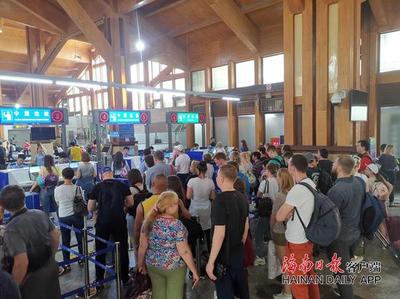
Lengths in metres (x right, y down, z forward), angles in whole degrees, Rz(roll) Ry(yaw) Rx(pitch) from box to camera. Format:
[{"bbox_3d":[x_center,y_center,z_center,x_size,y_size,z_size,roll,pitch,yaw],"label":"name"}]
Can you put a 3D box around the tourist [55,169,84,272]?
[{"bbox_3d":[-2.018,1.107,4.968,0.480,1.610,0.330,-3,5,-21],"label":"tourist"}]

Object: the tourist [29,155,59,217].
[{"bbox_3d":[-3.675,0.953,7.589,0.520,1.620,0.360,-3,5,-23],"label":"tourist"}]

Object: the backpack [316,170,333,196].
[{"bbox_3d":[2.403,0.645,6.000,0.310,0.470,0.200,-3,4,-27],"label":"backpack"}]

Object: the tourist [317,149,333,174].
[{"bbox_3d":[2.277,0.865,5.704,0.500,1.750,0.320,-4,5,-30],"label":"tourist"}]

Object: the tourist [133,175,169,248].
[{"bbox_3d":[-0.437,1.135,3.504,0.550,1.712,0.360,-3,4,-20],"label":"tourist"}]

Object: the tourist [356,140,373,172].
[{"bbox_3d":[3.984,0.703,7.558,0.330,1.828,0.500,0,4,18],"label":"tourist"}]

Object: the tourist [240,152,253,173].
[{"bbox_3d":[1.096,0.884,7.253,0.460,1.657,0.300,-4,4,-33],"label":"tourist"}]

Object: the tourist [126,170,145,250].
[{"bbox_3d":[-0.931,1.113,4.801,0.480,1.621,0.320,-3,4,-27],"label":"tourist"}]

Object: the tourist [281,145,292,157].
[{"bbox_3d":[2.008,0.770,7.214,0.320,1.730,0.480,2,5,37],"label":"tourist"}]

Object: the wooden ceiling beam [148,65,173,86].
[{"bbox_3d":[-1.889,-3.584,15.213,1.933,0.300,0.280,-26,-14,38],"label":"wooden ceiling beam"}]

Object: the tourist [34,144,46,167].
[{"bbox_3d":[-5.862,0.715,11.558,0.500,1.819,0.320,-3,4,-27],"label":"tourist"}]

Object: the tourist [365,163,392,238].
[{"bbox_3d":[2.919,0.999,5.088,0.400,1.540,0.500,1,5,30],"label":"tourist"}]

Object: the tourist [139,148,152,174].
[{"bbox_3d":[-1.377,0.819,8.138,0.480,1.680,0.300,-4,5,-27],"label":"tourist"}]

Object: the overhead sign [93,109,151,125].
[{"bbox_3d":[-2.395,-1.003,9.808,0.200,0.450,2.019,2,5,43],"label":"overhead sign"}]

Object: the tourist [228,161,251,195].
[{"bbox_3d":[0.586,1.018,4.739,0.480,1.680,0.320,-3,4,-18],"label":"tourist"}]

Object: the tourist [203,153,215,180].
[{"bbox_3d":[0.208,0.899,6.880,0.460,1.620,0.300,-2,4,-12],"label":"tourist"}]

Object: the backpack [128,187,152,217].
[{"bbox_3d":[-0.854,0.774,4.550,0.330,0.440,0.200,-4,5,-33],"label":"backpack"}]

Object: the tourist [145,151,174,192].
[{"bbox_3d":[-0.756,0.937,6.057,0.520,1.802,0.330,-3,4,-23],"label":"tourist"}]

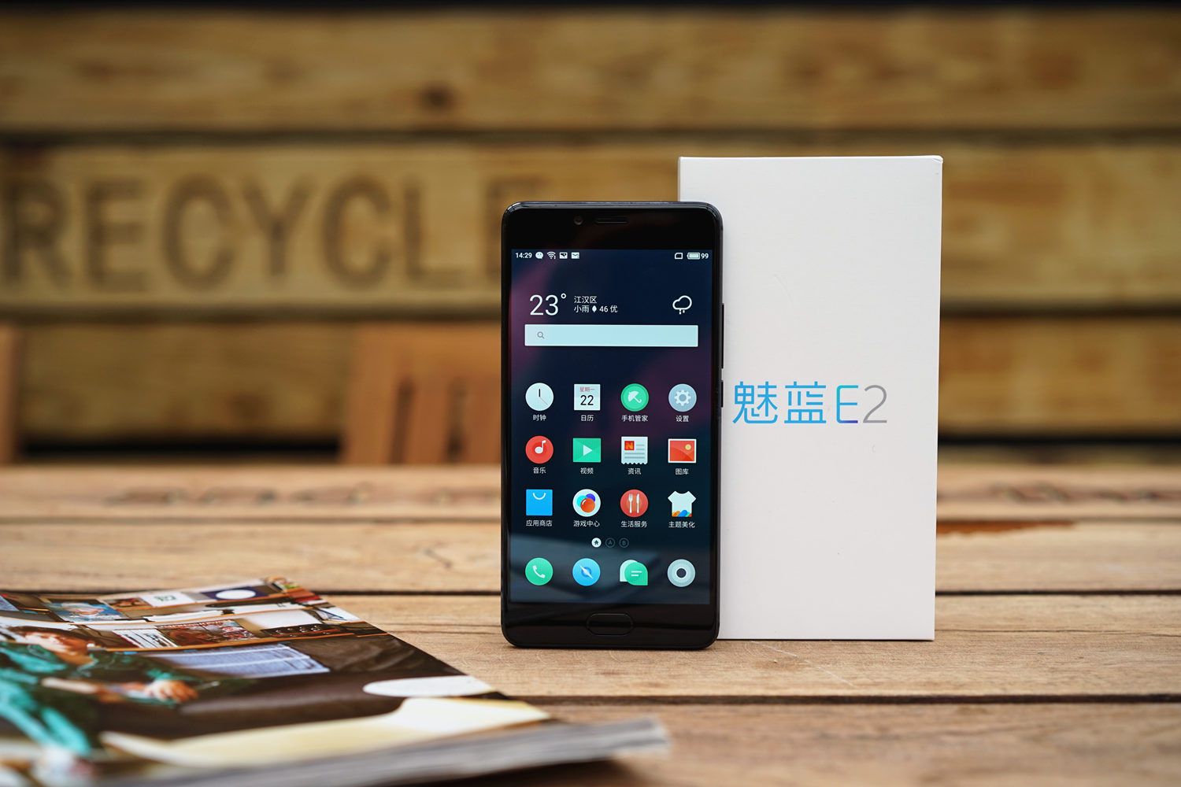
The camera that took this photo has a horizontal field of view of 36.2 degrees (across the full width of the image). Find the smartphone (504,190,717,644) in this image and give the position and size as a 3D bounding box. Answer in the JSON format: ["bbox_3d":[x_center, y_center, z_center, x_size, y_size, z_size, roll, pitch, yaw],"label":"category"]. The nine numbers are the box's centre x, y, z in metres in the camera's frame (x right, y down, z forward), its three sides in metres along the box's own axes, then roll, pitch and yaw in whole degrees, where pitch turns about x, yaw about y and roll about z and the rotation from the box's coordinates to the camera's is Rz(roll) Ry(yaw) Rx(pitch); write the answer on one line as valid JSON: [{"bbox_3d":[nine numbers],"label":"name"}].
[{"bbox_3d":[0.007,0.012,0.622,0.076,0.154,0.008,0,3,3],"label":"smartphone"}]

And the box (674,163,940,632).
[{"bbox_3d":[0.077,0.000,0.653,0.089,0.169,0.053,0,7,2],"label":"box"}]

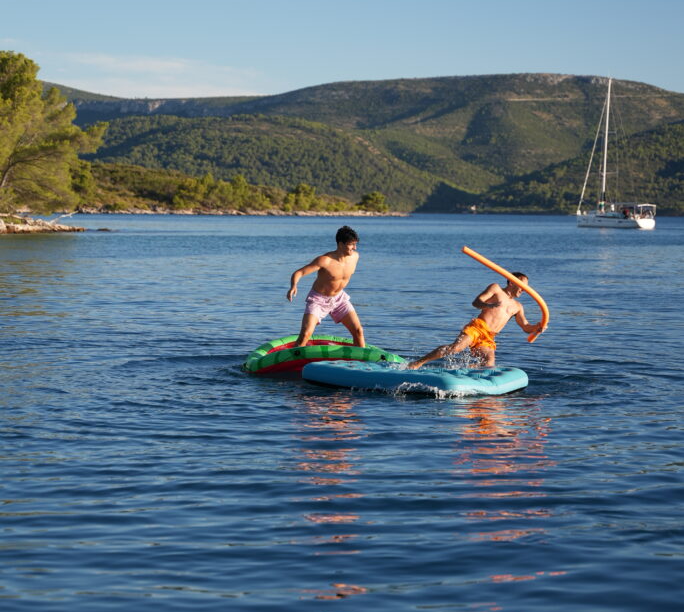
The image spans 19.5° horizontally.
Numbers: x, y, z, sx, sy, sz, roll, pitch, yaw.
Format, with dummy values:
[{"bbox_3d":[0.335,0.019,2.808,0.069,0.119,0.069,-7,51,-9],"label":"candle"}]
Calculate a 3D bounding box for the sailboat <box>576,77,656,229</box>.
[{"bbox_3d":[33.719,-19.049,247.556,4.000,18.700,12.300,-1,3,-37],"label":"sailboat"}]

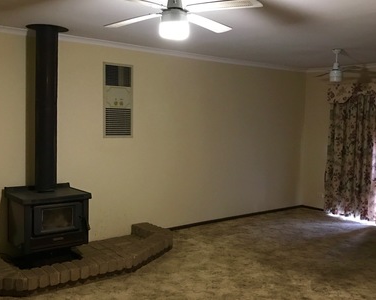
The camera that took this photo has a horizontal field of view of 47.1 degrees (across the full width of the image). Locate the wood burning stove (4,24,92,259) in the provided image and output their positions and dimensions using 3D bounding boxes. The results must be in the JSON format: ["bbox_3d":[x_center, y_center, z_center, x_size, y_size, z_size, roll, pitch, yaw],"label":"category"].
[{"bbox_3d":[-1.411,-0.077,4.310,0.690,2.290,0.630,-2,5,-39],"label":"wood burning stove"}]

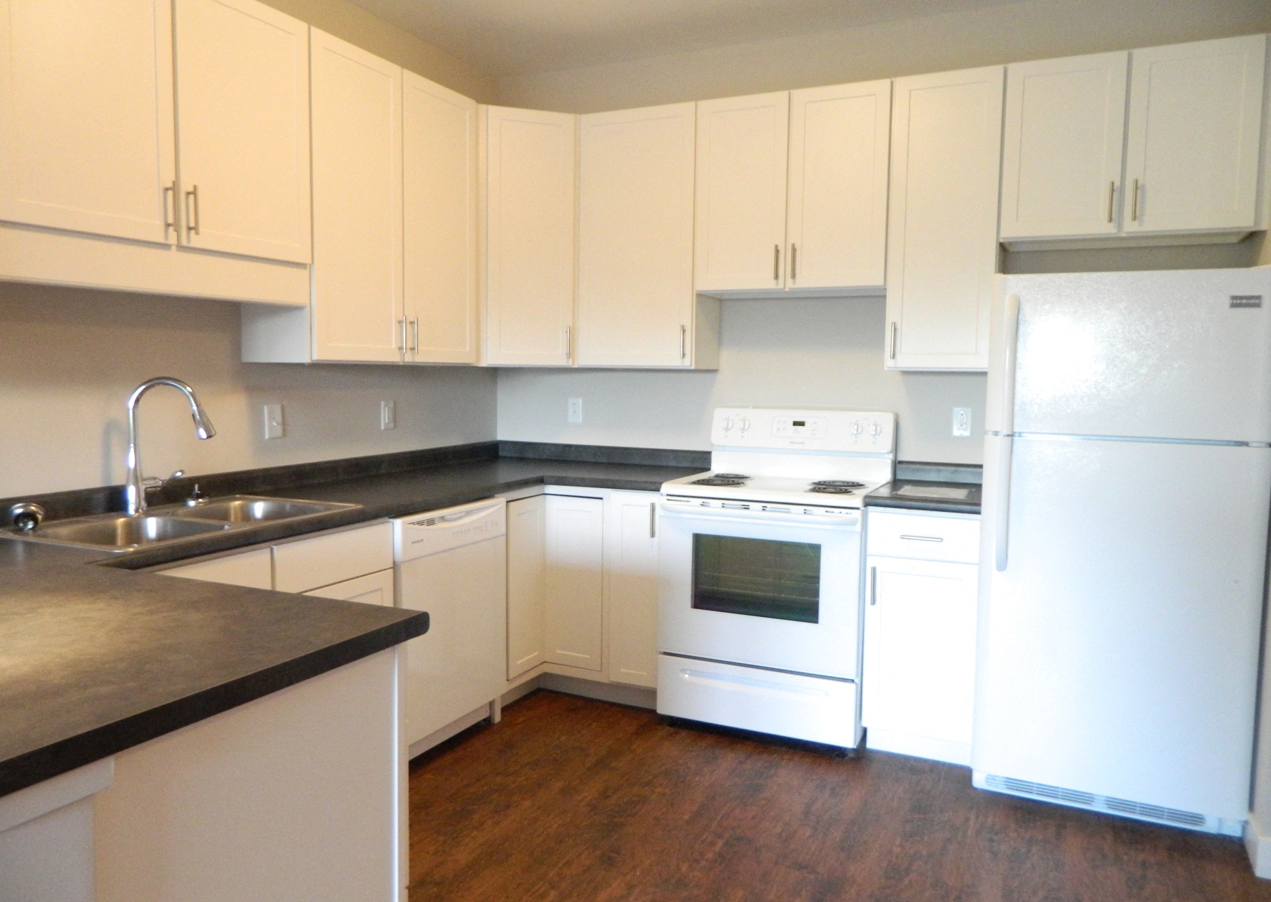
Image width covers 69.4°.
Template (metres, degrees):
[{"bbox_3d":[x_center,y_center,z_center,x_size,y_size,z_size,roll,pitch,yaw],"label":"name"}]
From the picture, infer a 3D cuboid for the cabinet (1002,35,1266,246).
[{"bbox_3d":[1.700,-1.036,3.201,0.759,0.600,0.326,3,5,24],"label":"cabinet"}]

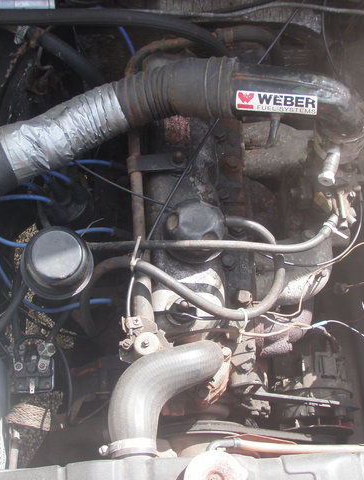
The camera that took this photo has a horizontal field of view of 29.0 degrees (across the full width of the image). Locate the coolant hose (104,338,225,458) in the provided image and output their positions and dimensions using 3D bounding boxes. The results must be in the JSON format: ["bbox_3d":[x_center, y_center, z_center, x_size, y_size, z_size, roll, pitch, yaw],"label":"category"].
[{"bbox_3d":[-0.016,0.175,0.794,0.140,0.105,0.138,-2,67,-4],"label":"coolant hose"}]

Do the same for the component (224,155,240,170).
[{"bbox_3d":[0.074,-0.114,1.030,0.023,0.015,0.022,-2,67,-4],"label":"component"}]

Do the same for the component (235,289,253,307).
[{"bbox_3d":[0.083,0.078,0.950,0.023,0.016,0.022,-2,67,-4],"label":"component"}]

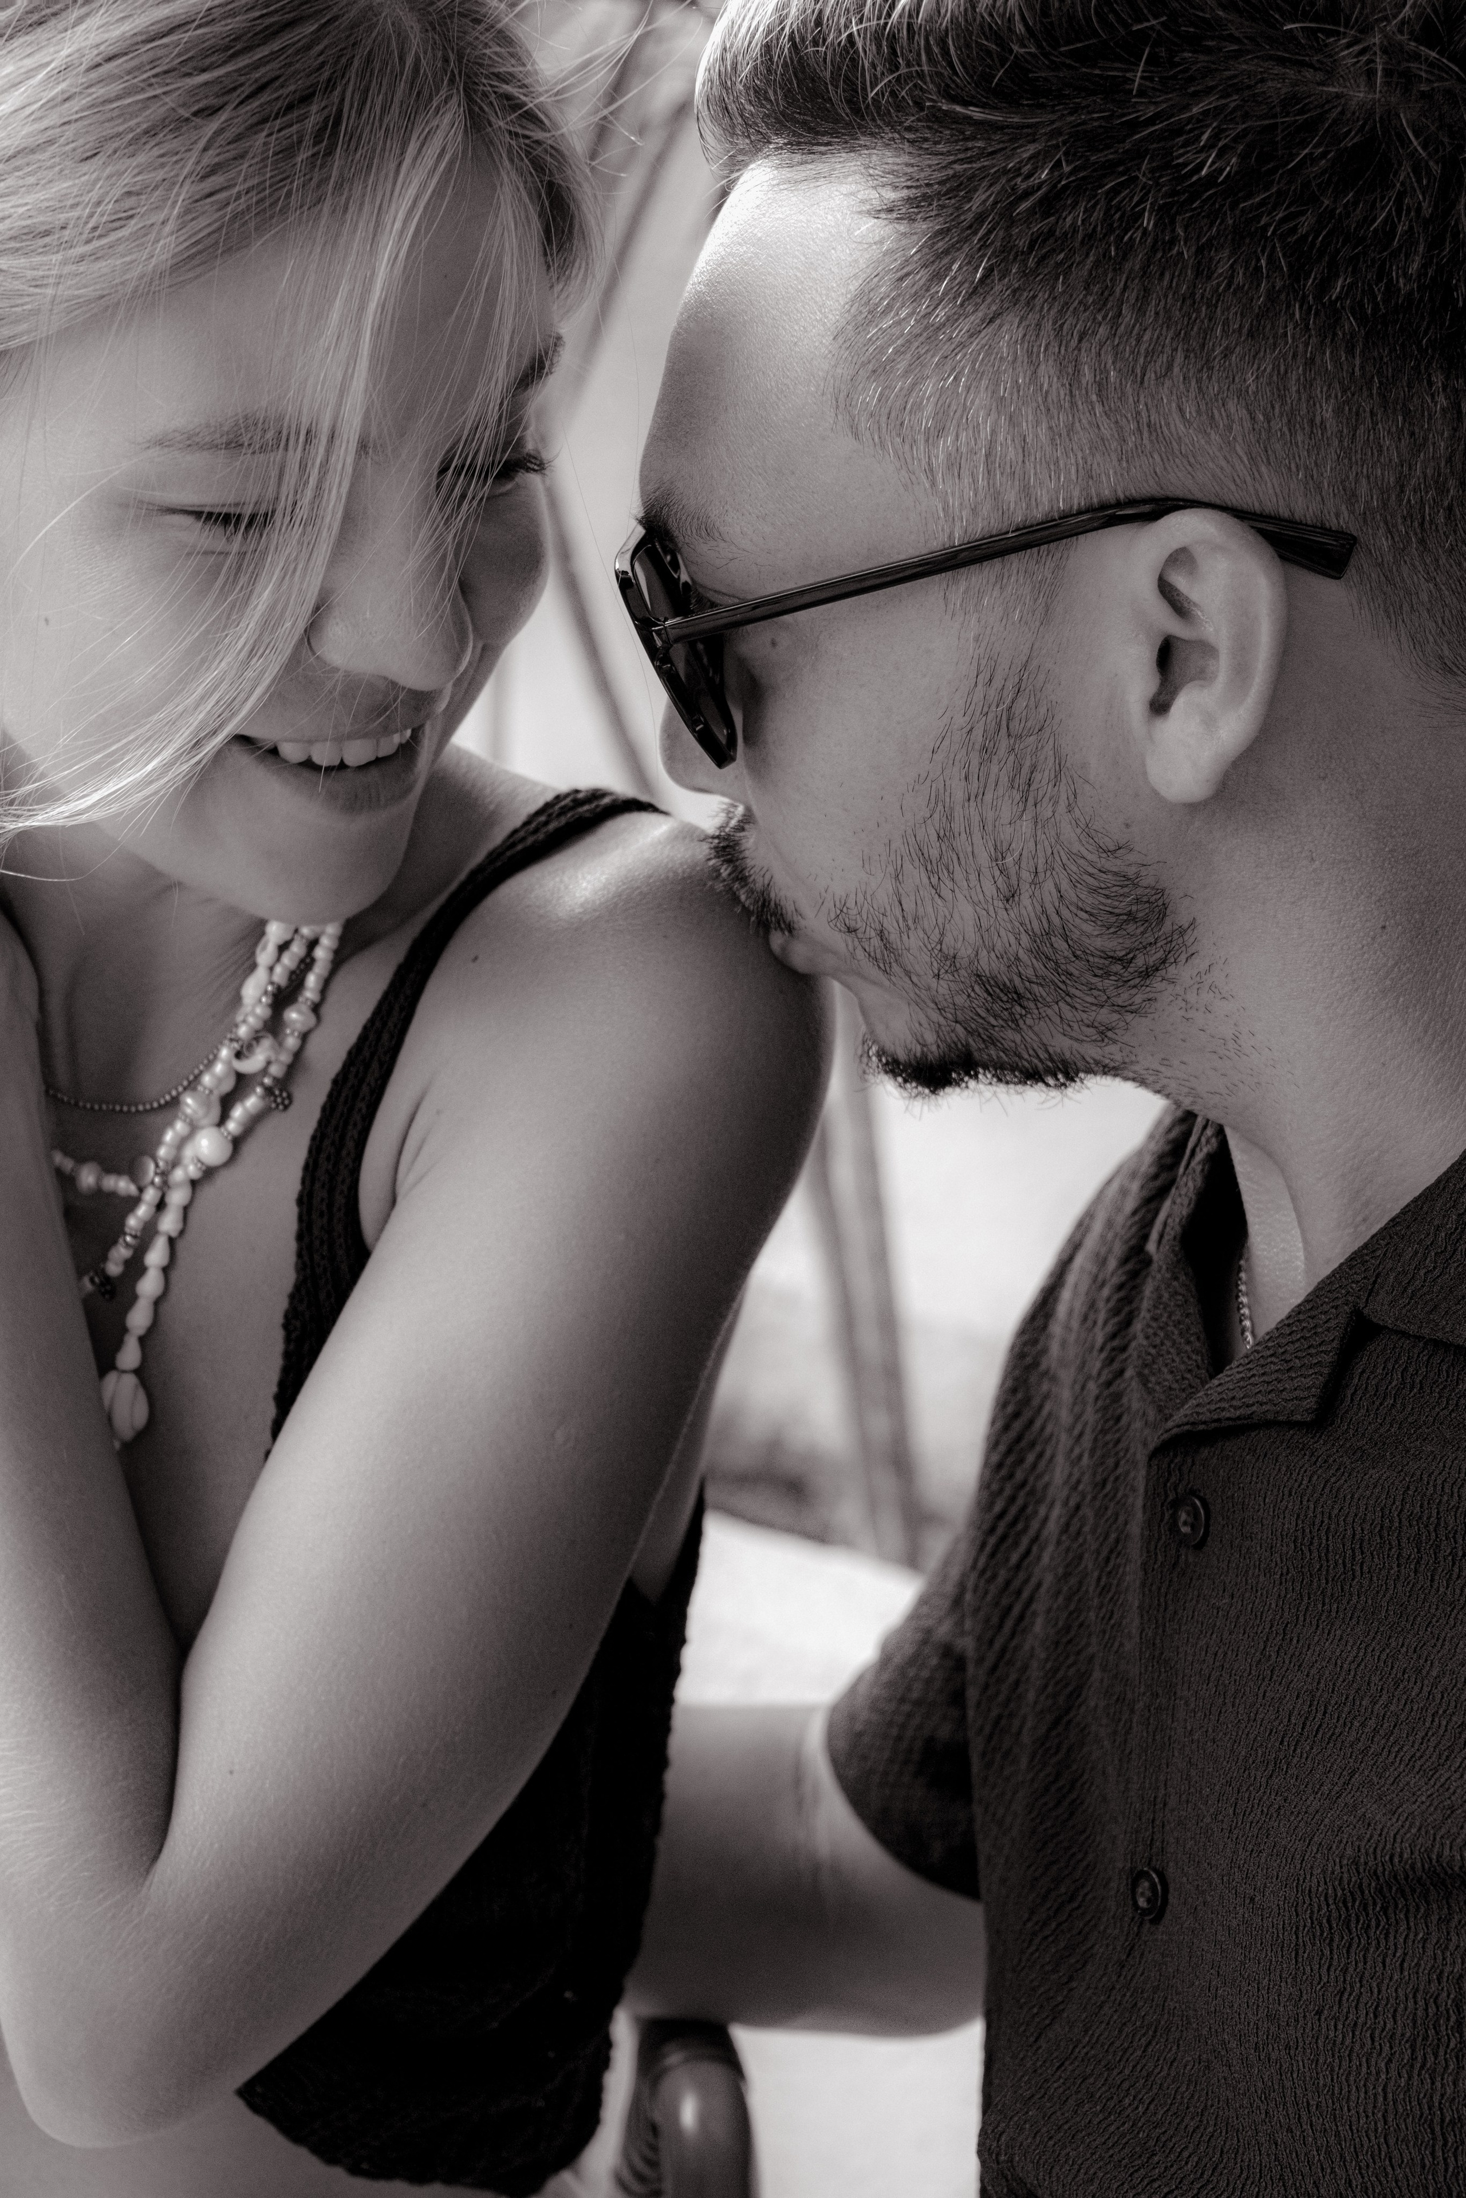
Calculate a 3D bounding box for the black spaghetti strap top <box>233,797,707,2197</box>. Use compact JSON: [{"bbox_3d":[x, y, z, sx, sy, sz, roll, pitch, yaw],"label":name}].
[{"bbox_3d":[-0.148,0.092,1.065,0.300,0.360,0.220,10,6,43],"label":"black spaghetti strap top"}]

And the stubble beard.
[{"bbox_3d":[0.057,-0.048,0.920,0.108,0.100,0.135,-20,-2,16],"label":"stubble beard"}]

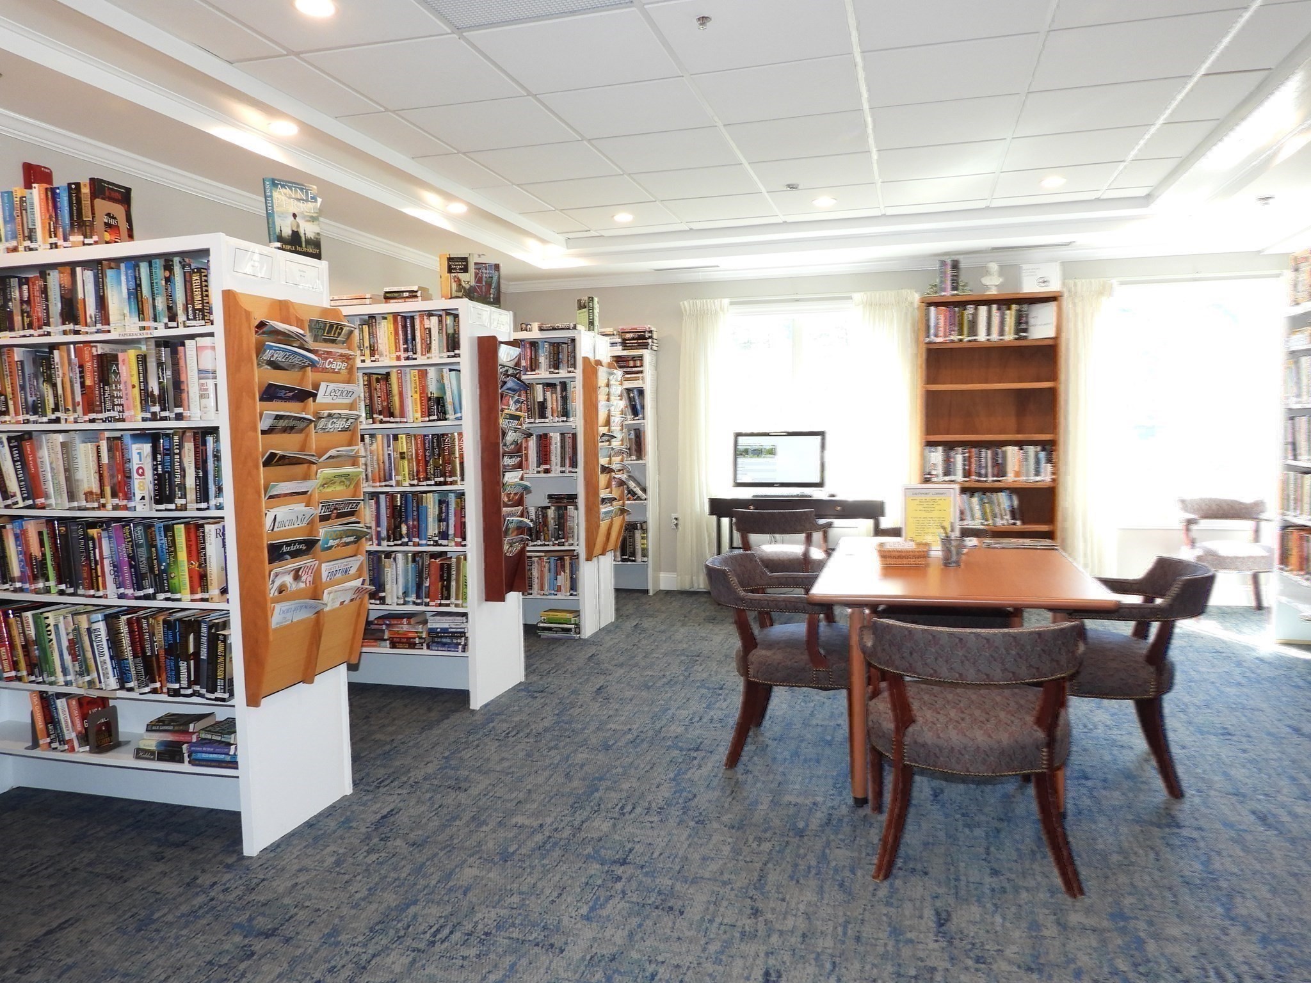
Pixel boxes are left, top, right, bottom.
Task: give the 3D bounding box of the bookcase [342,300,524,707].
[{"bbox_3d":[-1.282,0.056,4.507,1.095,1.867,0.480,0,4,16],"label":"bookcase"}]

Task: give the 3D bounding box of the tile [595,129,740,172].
[{"bbox_3d":[0.065,-1.609,4.285,0.605,0.030,0.605,0,5,16],"label":"tile"}]

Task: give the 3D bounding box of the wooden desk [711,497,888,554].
[{"bbox_3d":[1.023,0.424,6.509,1.220,0.770,0.500,0,4,16],"label":"wooden desk"}]

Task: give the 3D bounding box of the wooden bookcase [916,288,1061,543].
[{"bbox_3d":[2.272,-0.254,6.248,0.887,2.122,0.300,0,4,16],"label":"wooden bookcase"}]

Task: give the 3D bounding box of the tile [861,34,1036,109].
[{"bbox_3d":[1.073,-1.550,3.360,0.597,0.020,0.597,0,5,16],"label":"tile"}]

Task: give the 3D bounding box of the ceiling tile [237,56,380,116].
[{"bbox_3d":[-1.270,-1.510,3.391,0.235,0.020,0.600,0,5,16],"label":"ceiling tile"}]

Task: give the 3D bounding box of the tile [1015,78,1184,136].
[{"bbox_3d":[1.827,-1.602,3.786,0.605,0.030,0.605,0,5,16],"label":"tile"}]

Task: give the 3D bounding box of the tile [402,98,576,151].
[{"bbox_3d":[-0.693,-1.566,3.874,0.600,0.024,0.595,0,4,16],"label":"tile"}]

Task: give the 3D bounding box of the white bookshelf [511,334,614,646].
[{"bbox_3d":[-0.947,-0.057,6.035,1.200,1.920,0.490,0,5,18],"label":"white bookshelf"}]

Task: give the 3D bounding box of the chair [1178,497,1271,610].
[{"bbox_3d":[3.831,0.442,5.999,0.600,0.760,0.600,1,5,20],"label":"chair"}]

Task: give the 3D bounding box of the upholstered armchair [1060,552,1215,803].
[{"bbox_3d":[1.636,0.632,3.312,0.615,0.765,0.575,0,5,16],"label":"upholstered armchair"}]

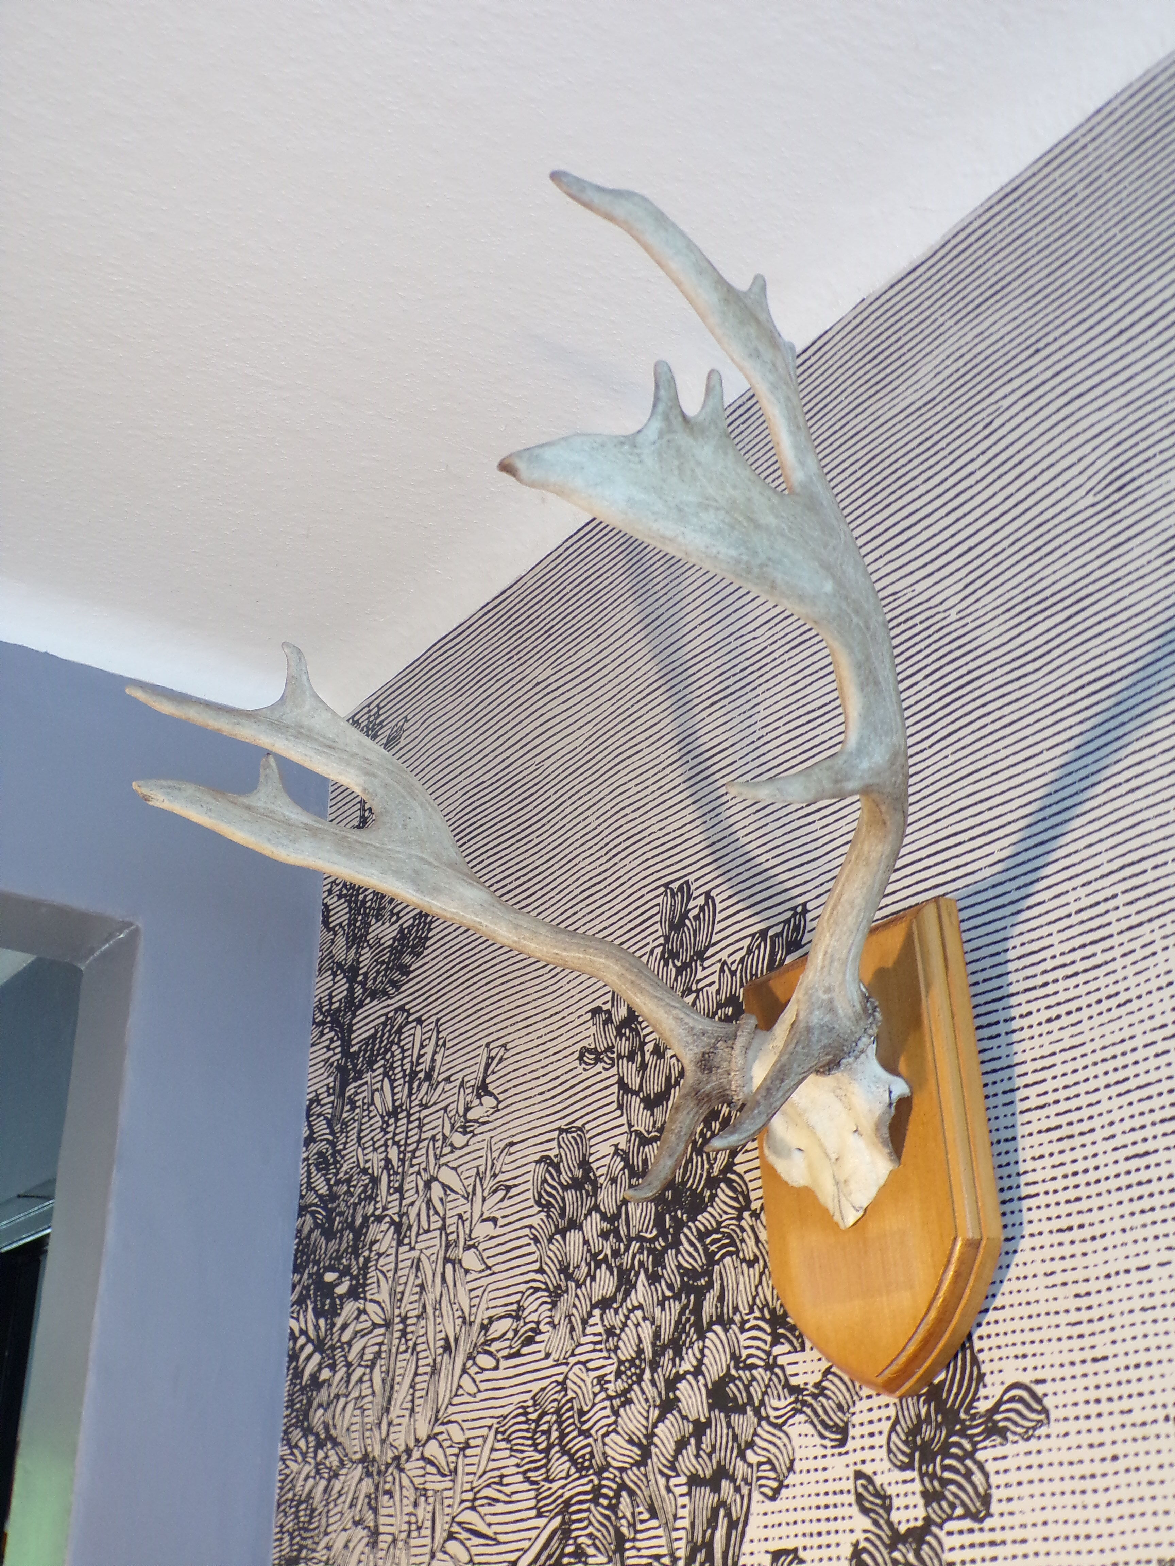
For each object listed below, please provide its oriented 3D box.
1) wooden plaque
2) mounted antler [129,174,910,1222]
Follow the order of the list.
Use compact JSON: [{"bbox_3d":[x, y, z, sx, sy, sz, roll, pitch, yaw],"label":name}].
[{"bbox_3d":[0.169,0.229,1.021,0.025,0.278,0.182,16,-32,-31],"label":"wooden plaque"},{"bbox_3d":[-0.007,0.026,0.993,0.388,0.436,0.572,16,-32,-31],"label":"mounted antler"}]

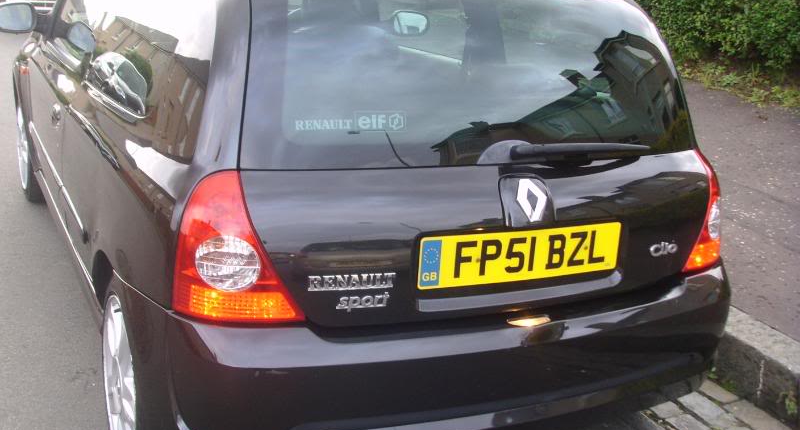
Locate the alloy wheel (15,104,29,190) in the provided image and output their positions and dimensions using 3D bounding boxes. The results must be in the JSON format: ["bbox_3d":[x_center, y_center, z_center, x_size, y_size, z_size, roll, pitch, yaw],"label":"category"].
[{"bbox_3d":[-1.708,-0.335,4.324,0.180,0.430,0.430,-4,19,-27],"label":"alloy wheel"}]

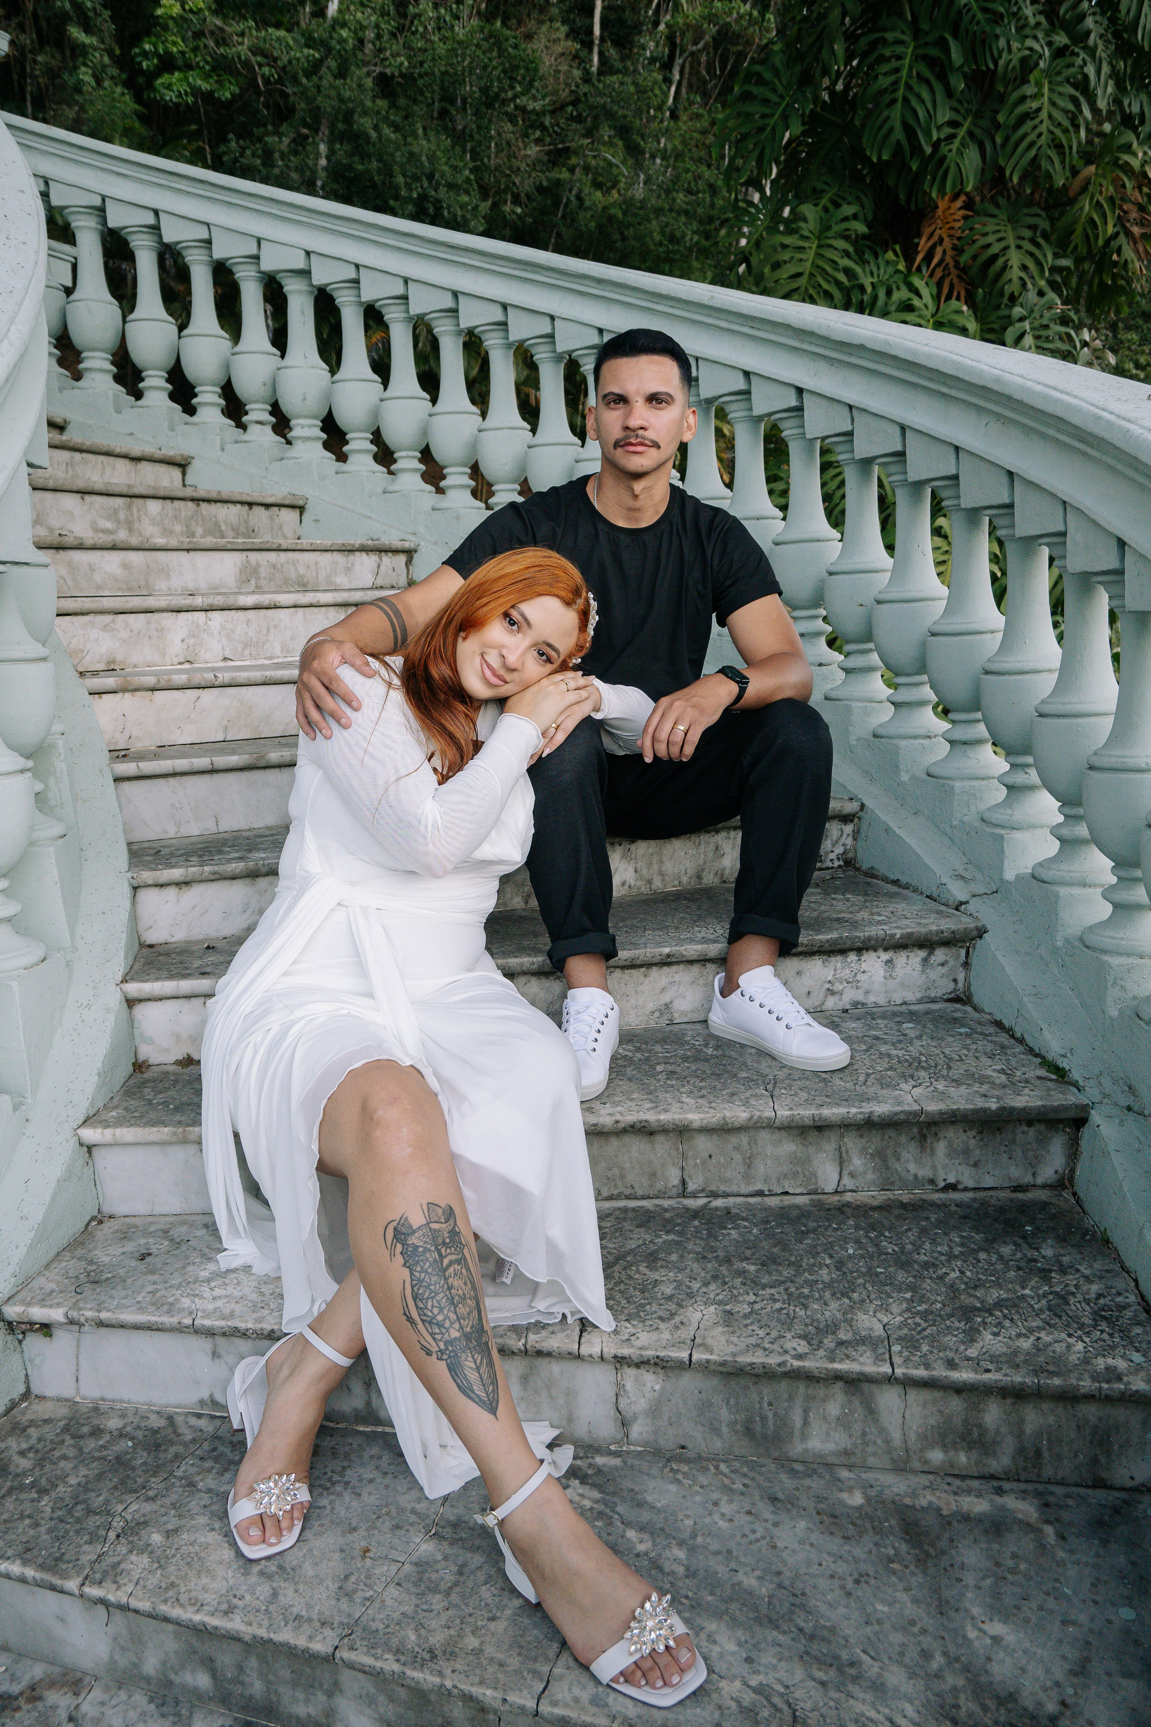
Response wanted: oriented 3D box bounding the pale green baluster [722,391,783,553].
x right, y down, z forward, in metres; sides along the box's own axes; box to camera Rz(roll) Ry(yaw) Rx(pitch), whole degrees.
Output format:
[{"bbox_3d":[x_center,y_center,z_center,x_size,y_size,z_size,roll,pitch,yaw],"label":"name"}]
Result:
[{"bbox_3d":[0.448,-0.904,2.940,0.171,0.613,0.171,-11,15,-34],"label":"pale green baluster"}]

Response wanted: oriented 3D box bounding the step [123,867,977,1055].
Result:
[{"bbox_3d":[-0.048,0.193,2.177,1.498,0.156,0.476,-4,13,-9],"label":"step"}]

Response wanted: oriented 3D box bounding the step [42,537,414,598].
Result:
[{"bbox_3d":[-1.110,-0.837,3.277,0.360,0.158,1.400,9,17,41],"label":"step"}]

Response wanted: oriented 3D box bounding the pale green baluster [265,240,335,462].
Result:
[{"bbox_3d":[-0.875,-1.629,3.699,0.171,0.641,0.171,2,13,16],"label":"pale green baluster"}]

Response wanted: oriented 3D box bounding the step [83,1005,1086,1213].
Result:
[{"bbox_3d":[0.016,0.413,1.961,1.520,0.162,0.435,-2,13,0],"label":"step"}]

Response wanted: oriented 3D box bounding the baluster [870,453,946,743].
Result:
[{"bbox_3d":[0.751,-0.585,2.554,0.177,0.601,0.177,-7,13,-21],"label":"baluster"}]

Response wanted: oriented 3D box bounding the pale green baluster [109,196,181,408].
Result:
[{"bbox_3d":[-1.521,-1.981,4.103,0.177,0.693,0.177,0,12,10],"label":"pale green baluster"}]

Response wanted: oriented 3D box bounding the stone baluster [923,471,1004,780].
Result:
[{"bbox_3d":[0.835,-0.499,2.437,0.170,0.630,0.170,-6,13,-16],"label":"stone baluster"}]

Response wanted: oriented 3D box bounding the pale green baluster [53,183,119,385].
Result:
[{"bbox_3d":[-1.563,-1.851,3.726,0.171,0.641,0.171,-2,12,-1],"label":"pale green baluster"}]

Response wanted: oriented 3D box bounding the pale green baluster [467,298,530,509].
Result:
[{"bbox_3d":[-0.215,-1.346,3.473,0.171,0.641,0.171,-2,12,0],"label":"pale green baluster"}]

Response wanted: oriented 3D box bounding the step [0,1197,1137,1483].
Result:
[{"bbox_3d":[0.018,0.645,1.698,1.585,0.164,0.465,0,12,10],"label":"step"}]

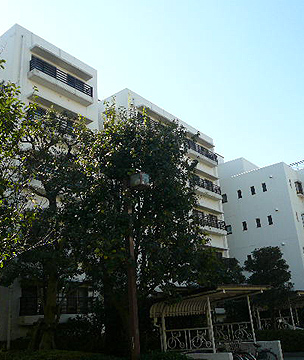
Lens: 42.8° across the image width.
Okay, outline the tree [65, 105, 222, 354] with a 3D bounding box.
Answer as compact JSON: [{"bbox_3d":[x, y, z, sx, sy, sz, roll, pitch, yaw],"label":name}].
[{"bbox_3d":[-0.337,0.968,10.197,4.000,6.700,4.000,-20,-25,34],"label":"tree"}]

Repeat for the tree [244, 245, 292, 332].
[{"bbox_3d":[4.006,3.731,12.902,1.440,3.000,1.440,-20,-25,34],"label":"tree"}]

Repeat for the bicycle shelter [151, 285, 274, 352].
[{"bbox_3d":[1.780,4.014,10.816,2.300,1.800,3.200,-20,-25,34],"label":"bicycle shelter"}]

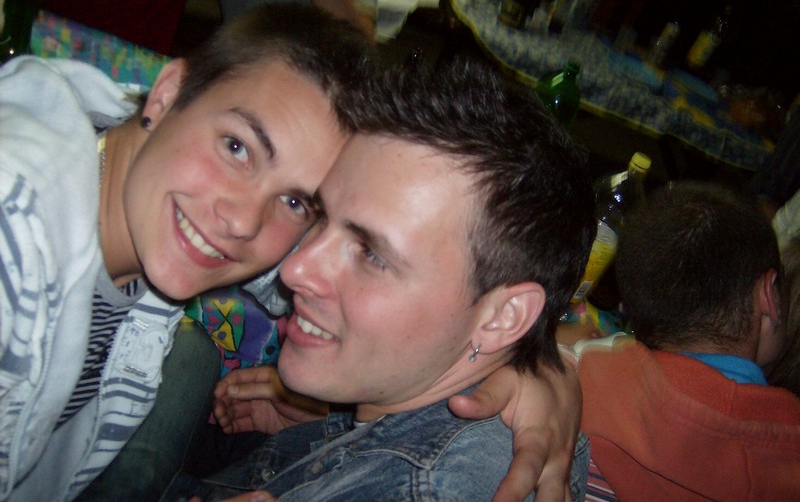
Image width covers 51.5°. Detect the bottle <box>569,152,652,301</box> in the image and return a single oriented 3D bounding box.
[{"bbox_3d":[0.335,-0.035,1.406,0.090,0.297,0.090,32,30,11],"label":"bottle"}]

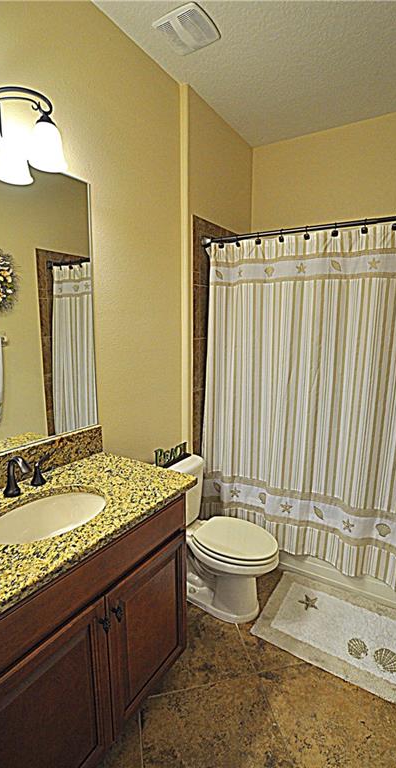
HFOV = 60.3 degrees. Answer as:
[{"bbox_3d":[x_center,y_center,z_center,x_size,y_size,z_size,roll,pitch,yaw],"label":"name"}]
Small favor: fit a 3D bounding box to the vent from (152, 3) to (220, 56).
[{"bbox_3d":[-0.049,-1.598,1.564,0.240,0.035,0.231,6,10,33],"label":"vent"}]

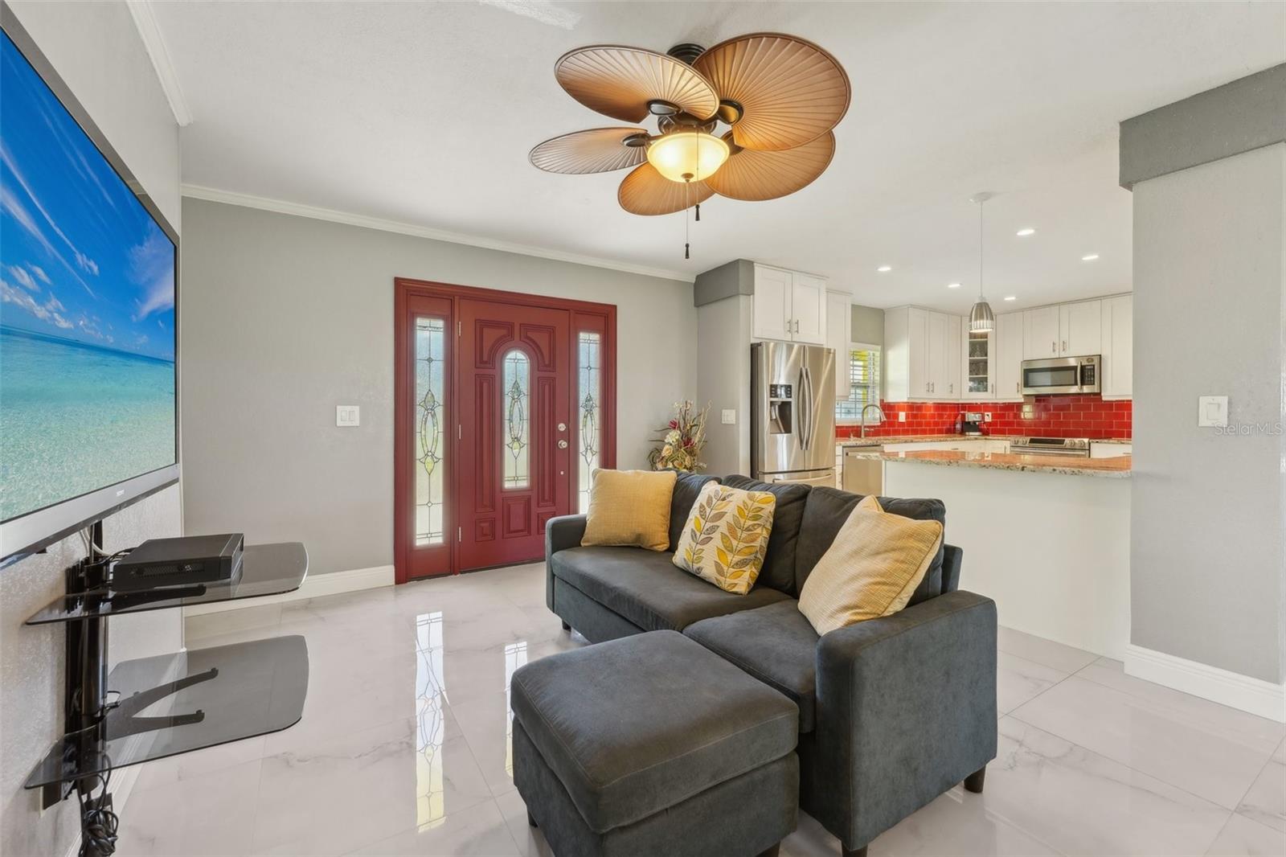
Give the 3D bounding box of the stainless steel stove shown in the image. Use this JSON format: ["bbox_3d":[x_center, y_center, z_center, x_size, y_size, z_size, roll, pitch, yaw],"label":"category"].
[{"bbox_3d":[4.952,0.540,5.953,0.700,0.915,0.760,-1,1,-32],"label":"stainless steel stove"}]

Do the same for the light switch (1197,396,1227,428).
[{"bbox_3d":[2.234,-0.066,1.958,0.008,0.118,0.074,-1,1,-32],"label":"light switch"}]

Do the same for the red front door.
[{"bbox_3d":[-0.995,0.051,3.965,0.900,2.040,0.050,-1,1,-31],"label":"red front door"}]

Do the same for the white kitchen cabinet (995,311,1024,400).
[{"bbox_3d":[4.708,-0.889,6.317,0.320,1.091,0.285,-1,1,-31],"label":"white kitchen cabinet"}]

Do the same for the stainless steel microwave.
[{"bbox_3d":[5.107,-0.630,6.056,0.400,0.420,0.762,-1,1,-32],"label":"stainless steel microwave"}]

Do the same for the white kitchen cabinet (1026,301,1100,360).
[{"bbox_3d":[4.970,-1.124,5.872,0.320,0.608,0.743,-1,1,-31],"label":"white kitchen cabinet"}]

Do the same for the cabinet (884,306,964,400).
[{"bbox_3d":[3.534,-0.887,6.300,1.152,1.091,0.320,-1,1,-31],"label":"cabinet"}]

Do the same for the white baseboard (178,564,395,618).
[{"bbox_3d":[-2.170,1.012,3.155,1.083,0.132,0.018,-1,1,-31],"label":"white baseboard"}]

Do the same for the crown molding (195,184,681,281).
[{"bbox_3d":[-1.053,-1.374,3.768,3.646,0.060,0.055,-1,1,-31],"label":"crown molding"}]

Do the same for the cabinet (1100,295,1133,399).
[{"bbox_3d":[5.262,-0.876,5.385,0.320,1.091,0.400,-1,1,-31],"label":"cabinet"}]

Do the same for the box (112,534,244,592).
[{"bbox_3d":[-1.274,0.365,1.400,0.224,0.064,0.303,-1,1,-33],"label":"box"}]

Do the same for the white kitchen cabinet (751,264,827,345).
[{"bbox_3d":[1.190,-1.087,4.759,0.925,0.640,0.610,-1,1,-31],"label":"white kitchen cabinet"}]

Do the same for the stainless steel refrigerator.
[{"bbox_3d":[1.227,0.151,4.709,0.905,1.765,0.750,-1,1,-31],"label":"stainless steel refrigerator"}]

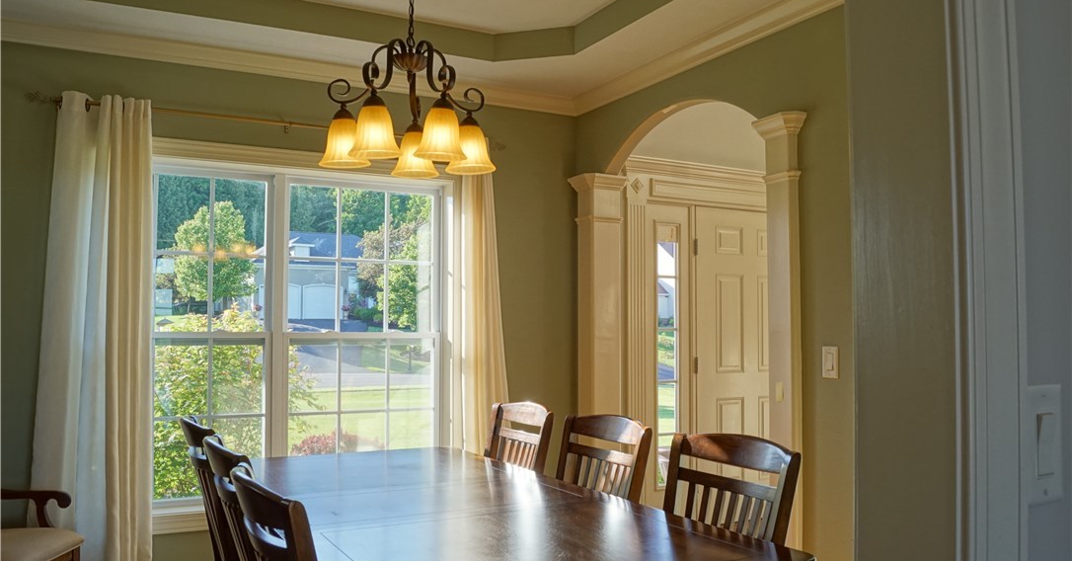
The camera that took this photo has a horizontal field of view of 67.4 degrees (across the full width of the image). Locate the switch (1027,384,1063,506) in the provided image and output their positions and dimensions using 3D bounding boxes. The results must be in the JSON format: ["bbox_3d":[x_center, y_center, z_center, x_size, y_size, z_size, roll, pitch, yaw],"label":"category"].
[{"bbox_3d":[0.507,0.163,0.800,0.070,0.118,0.012,2,-3,-28],"label":"switch"}]

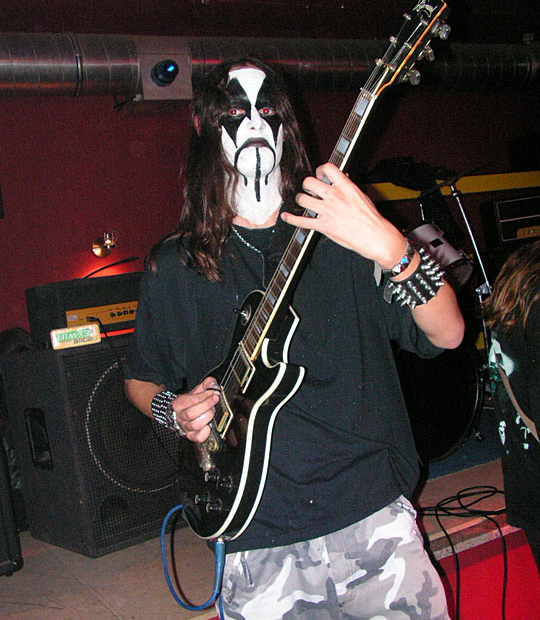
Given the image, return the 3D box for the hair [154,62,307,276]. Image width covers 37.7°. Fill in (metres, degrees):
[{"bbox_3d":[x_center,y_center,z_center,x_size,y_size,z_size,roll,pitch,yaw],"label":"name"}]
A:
[{"bbox_3d":[-0.094,-0.275,1.560,0.325,0.420,0.270,-9,2,-6],"label":"hair"}]

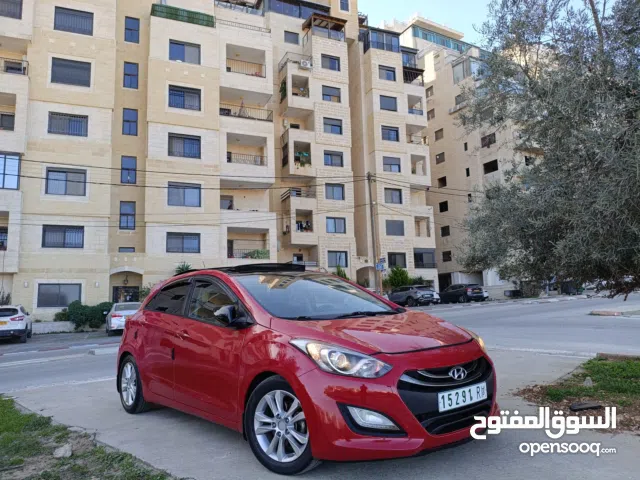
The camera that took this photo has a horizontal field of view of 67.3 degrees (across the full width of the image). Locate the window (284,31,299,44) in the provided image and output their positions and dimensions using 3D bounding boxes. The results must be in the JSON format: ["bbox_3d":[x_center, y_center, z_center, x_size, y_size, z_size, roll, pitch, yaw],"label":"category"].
[{"bbox_3d":[-2.757,-19.811,47.225,1.464,1.210,0.150,2,-9,-23],"label":"window"}]

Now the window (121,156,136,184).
[{"bbox_3d":[-12.120,-4.434,30.470,0.871,1.751,0.150,1,-9,-20],"label":"window"}]

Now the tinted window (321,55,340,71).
[{"bbox_3d":[0.992,-16.938,45.962,1.856,1.511,0.150,1,-9,-21],"label":"tinted window"}]

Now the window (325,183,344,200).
[{"bbox_3d":[1.377,-4.360,43.906,1.882,1.466,0.149,2,-9,-23],"label":"window"}]

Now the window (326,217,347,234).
[{"bbox_3d":[1.489,-1.305,43.805,1.920,1.424,0.150,2,-9,-23],"label":"window"}]

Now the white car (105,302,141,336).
[{"bbox_3d":[-9.030,3.690,22.600,1.780,1.460,4.600,2,-8,-26],"label":"white car"}]

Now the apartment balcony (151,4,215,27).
[{"bbox_3d":[-9.177,-14.521,32.137,4.146,0.854,1.423,2,-9,-21],"label":"apartment balcony"}]

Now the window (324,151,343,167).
[{"bbox_3d":[1.277,-7.537,44.630,1.856,1.466,0.150,1,-9,-21],"label":"window"}]

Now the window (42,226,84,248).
[{"bbox_3d":[-13.731,-0.178,25.761,1.957,1.190,0.150,1,-9,-20],"label":"window"}]

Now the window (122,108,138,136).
[{"bbox_3d":[-12.216,-7.581,30.916,0.871,1.766,0.150,1,-9,-20],"label":"window"}]

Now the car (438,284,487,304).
[{"bbox_3d":[11.950,4.600,40.950,1.820,1.580,4.400,1,-8,-22],"label":"car"}]

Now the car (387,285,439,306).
[{"bbox_3d":[7.630,4.720,40.400,1.830,1.600,4.400,2,-9,-21],"label":"car"}]

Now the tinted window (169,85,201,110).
[{"bbox_3d":[-8.636,-9.054,30.822,1.971,1.463,0.150,2,-9,-23],"label":"tinted window"}]

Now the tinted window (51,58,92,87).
[{"bbox_3d":[-14.006,-9.405,27.142,1.953,1.477,0.150,2,-9,-23],"label":"tinted window"}]

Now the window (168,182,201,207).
[{"bbox_3d":[-8.438,-2.806,29.888,1.968,1.463,0.152,2,-9,-21],"label":"window"}]

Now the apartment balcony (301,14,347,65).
[{"bbox_3d":[0.549,-19.404,46.769,3.764,3.863,2.080,2,-9,-23],"label":"apartment balcony"}]

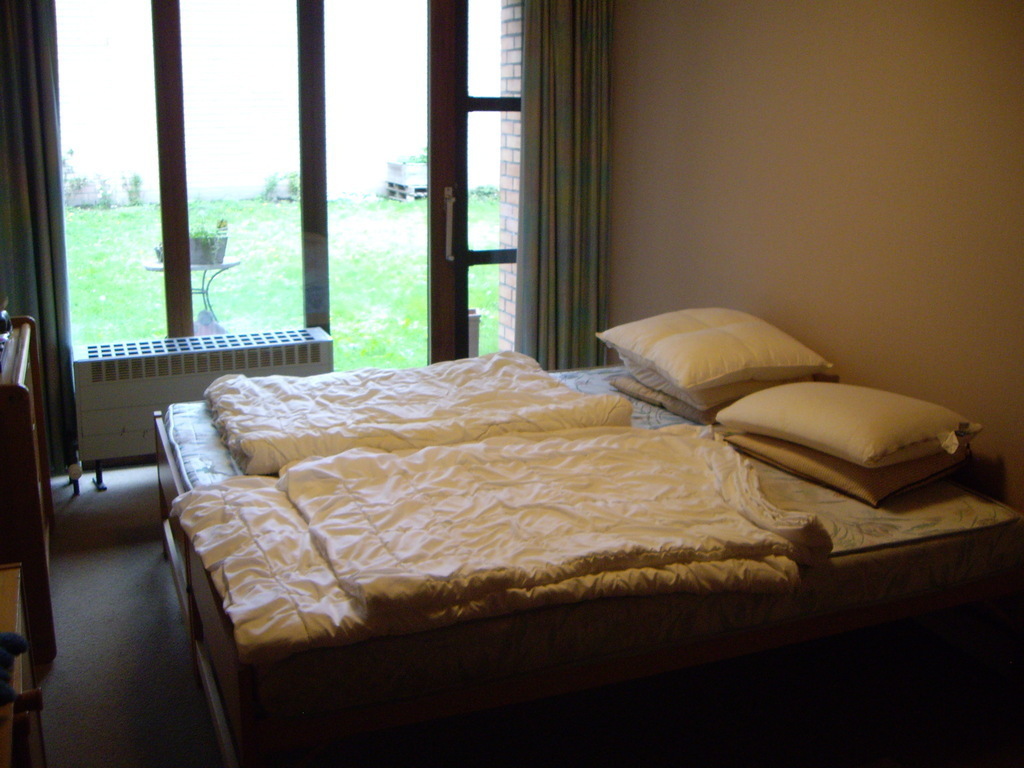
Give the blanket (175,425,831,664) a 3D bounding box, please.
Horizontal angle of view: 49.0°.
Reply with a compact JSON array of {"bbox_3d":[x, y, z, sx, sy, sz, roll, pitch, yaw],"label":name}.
[{"bbox_3d":[-0.035,0.304,2.704,1.420,0.150,0.900,-4,16,-18],"label":"blanket"}]

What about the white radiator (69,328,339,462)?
[{"bbox_3d":[-1.281,0.032,4.748,1.030,0.430,0.240,-5,16,-22],"label":"white radiator"}]

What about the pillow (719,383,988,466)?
[{"bbox_3d":[0.965,0.088,3.210,0.560,0.145,0.520,-11,19,-38],"label":"pillow"}]

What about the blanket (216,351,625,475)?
[{"bbox_3d":[-0.297,0.038,3.606,1.240,0.150,0.720,-5,16,-22],"label":"blanket"}]

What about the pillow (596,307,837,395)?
[{"bbox_3d":[0.698,-0.113,3.814,0.580,0.170,0.620,-6,17,-26],"label":"pillow"}]

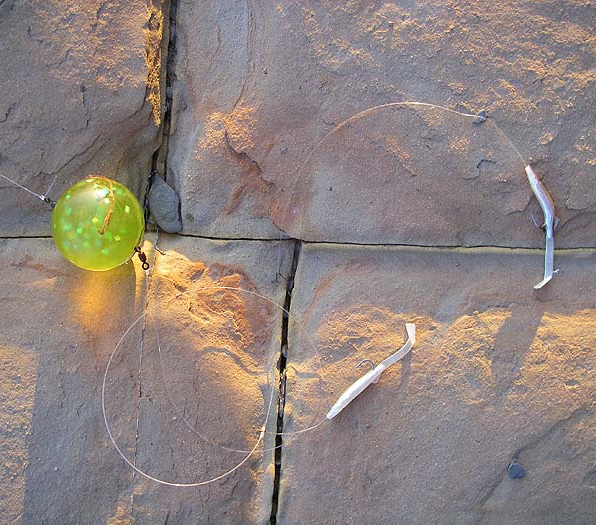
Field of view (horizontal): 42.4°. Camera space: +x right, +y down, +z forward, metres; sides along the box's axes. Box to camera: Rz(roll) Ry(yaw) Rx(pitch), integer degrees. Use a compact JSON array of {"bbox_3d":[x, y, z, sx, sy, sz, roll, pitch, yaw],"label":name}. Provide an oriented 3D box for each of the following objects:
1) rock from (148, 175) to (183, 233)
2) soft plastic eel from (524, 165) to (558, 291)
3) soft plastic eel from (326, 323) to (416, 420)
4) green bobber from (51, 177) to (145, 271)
[{"bbox_3d":[-0.083,-0.036,0.475,0.018,0.013,0.038,-12,84,-1],"label":"rock"},{"bbox_3d":[0.151,-0.022,0.468,0.019,0.013,0.076,-2,84,0],"label":"soft plastic eel"},{"bbox_3d":[0.045,0.065,0.462,0.077,0.012,0.016,-44,86,-4],"label":"soft plastic eel"},{"bbox_3d":[-0.117,-0.023,0.450,0.054,0.054,0.054,0,84,0],"label":"green bobber"}]

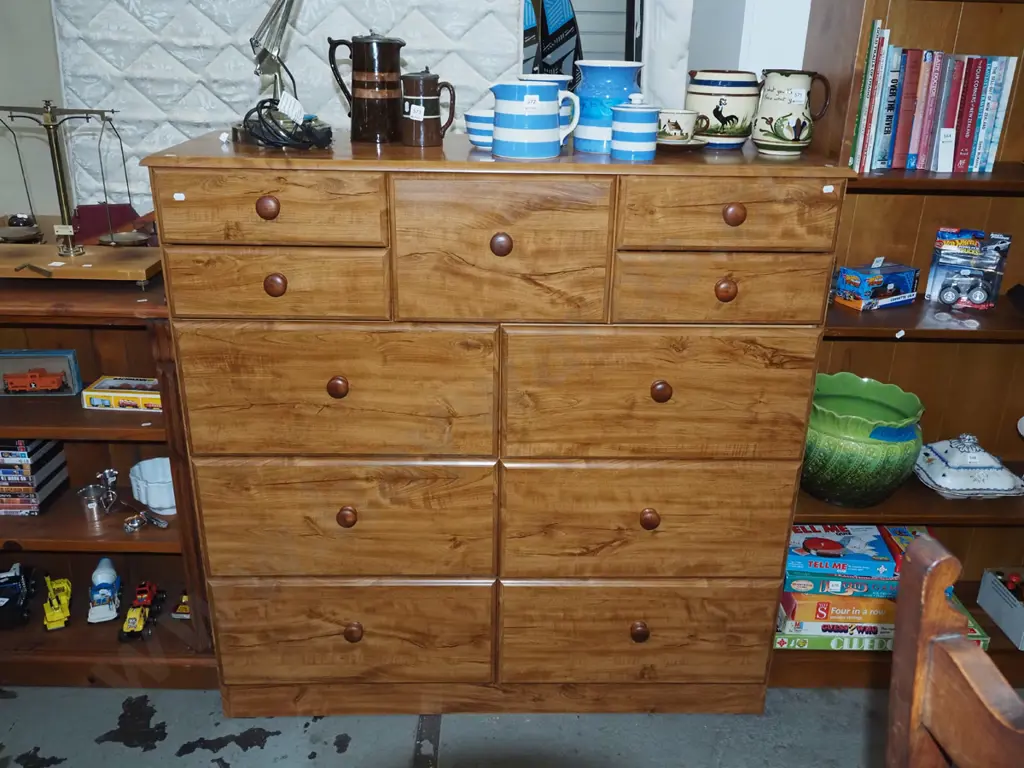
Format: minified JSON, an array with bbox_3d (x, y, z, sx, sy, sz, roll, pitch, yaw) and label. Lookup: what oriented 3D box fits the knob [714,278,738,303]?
[{"bbox_3d":[0.384,-0.168,1.596,0.040,0.040,0.032,0,22,-1],"label":"knob"}]

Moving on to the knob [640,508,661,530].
[{"bbox_3d":[0.276,0.270,1.769,0.040,0.040,0.030,0,22,-2],"label":"knob"}]

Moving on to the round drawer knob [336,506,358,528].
[{"bbox_3d":[-0.326,0.264,1.762,0.040,0.040,0.032,0,22,-1],"label":"round drawer knob"}]

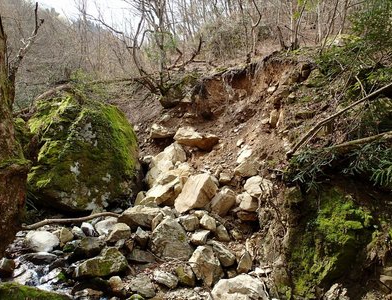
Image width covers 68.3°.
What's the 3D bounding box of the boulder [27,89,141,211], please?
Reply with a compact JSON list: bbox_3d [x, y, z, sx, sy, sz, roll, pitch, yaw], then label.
[{"bbox_3d":[-2.750,0.000,7.400,2.500,2.750,2.300,-1,4,-14],"label":"boulder"}]

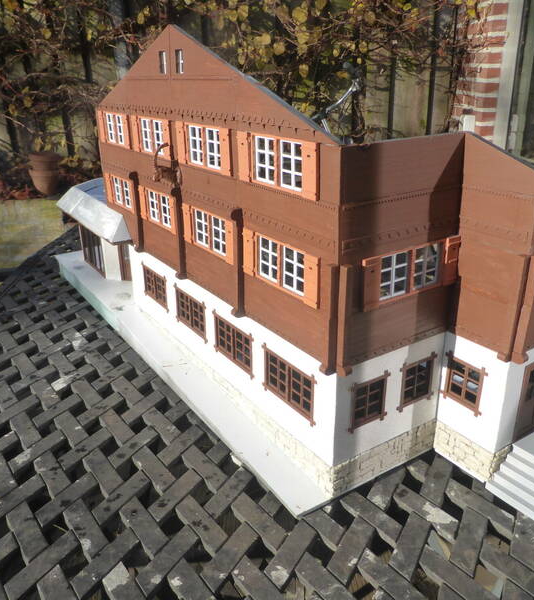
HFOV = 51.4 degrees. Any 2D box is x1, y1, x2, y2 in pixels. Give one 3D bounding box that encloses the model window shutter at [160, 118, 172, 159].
[{"bbox_3d":[-0.128,-0.203,0.705,0.006,0.049,0.025,-14,26,-30],"label":"model window shutter"}]

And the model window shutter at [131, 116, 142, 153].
[{"bbox_3d":[-0.188,-0.237,0.790,0.006,0.049,0.027,-14,26,-30],"label":"model window shutter"}]

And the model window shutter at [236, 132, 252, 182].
[{"bbox_3d":[-0.024,-0.159,0.618,0.004,0.052,0.025,-14,25,-30],"label":"model window shutter"}]

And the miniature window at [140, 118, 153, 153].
[{"bbox_3d":[-0.192,-0.262,0.883,0.008,0.050,0.038,-15,26,-30],"label":"miniature window"}]

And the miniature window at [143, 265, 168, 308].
[{"bbox_3d":[-0.204,-0.024,1.010,0.009,0.060,0.106,-15,26,-30],"label":"miniature window"}]

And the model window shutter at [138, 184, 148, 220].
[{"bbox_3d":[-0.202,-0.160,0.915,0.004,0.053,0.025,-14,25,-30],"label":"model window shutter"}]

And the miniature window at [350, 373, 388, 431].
[{"bbox_3d":[0.109,0.108,0.601,0.051,0.061,0.007,-14,25,-30],"label":"miniature window"}]

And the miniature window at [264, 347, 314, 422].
[{"bbox_3d":[0.021,0.090,0.585,0.006,0.054,0.094,-14,26,-30],"label":"miniature window"}]

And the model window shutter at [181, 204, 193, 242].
[{"bbox_3d":[-0.100,-0.095,0.705,0.006,0.049,0.025,-14,26,-30],"label":"model window shutter"}]

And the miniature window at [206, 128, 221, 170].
[{"bbox_3d":[-0.069,-0.193,0.710,0.008,0.050,0.037,-15,26,-30],"label":"miniature window"}]

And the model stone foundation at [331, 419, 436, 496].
[{"bbox_3d":[0.127,0.165,0.592,0.150,0.038,0.010,-14,26,-30],"label":"model stone foundation"}]

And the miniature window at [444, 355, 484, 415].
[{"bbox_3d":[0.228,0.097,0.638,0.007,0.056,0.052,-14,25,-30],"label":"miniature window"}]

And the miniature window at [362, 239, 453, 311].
[{"bbox_3d":[0.164,-0.030,0.613,0.149,0.058,0.012,-15,26,-30],"label":"miniature window"}]

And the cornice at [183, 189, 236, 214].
[{"bbox_3d":[-0.081,-0.134,0.755,0.006,0.013,0.160,-15,26,-30],"label":"cornice"}]

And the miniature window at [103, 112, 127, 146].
[{"bbox_3d":[-0.276,-0.308,1.003,0.009,0.055,0.103,-15,26,-30],"label":"miniature window"}]

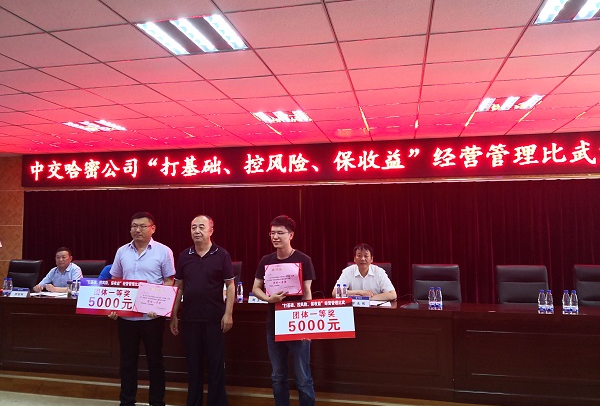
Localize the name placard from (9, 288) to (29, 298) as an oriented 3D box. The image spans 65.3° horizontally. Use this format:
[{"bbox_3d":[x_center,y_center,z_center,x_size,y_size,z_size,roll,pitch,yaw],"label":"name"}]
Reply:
[{"bbox_3d":[-2.937,0.944,4.942,0.210,0.098,0.075,-1,-3,12],"label":"name placard"}]

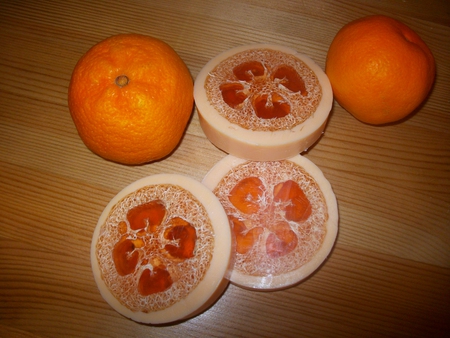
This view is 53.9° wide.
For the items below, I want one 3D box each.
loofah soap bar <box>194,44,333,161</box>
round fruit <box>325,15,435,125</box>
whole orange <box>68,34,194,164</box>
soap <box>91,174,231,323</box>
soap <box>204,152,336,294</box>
[{"bbox_3d":[0.025,-0.046,0.288,0.087,0.015,0.087,0,56,1],"label":"loofah soap bar"},{"bbox_3d":[0.095,-0.060,0.274,0.064,0.065,0.064,-1,68,4],"label":"round fruit"},{"bbox_3d":[-0.056,-0.041,0.268,0.075,0.077,0.075,-1,68,4],"label":"whole orange"},{"bbox_3d":[-0.036,0.046,0.260,0.087,0.015,0.087,-4,73,14],"label":"soap"},{"bbox_3d":[0.024,0.029,0.270,0.087,0.015,0.087,-1,68,4],"label":"soap"}]

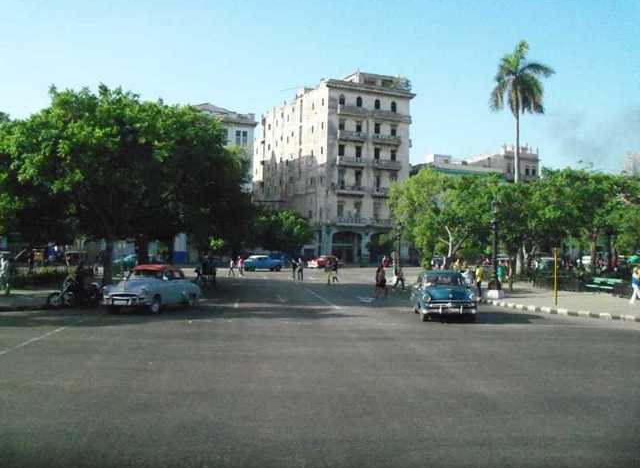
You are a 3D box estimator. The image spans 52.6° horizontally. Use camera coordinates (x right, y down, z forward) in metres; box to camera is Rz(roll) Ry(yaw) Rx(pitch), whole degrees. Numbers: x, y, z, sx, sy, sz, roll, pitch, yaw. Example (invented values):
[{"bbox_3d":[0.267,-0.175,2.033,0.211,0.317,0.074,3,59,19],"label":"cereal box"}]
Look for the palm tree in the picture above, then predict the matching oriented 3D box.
[{"bbox_3d":[19.408,-7.010,62.246,6.200,22.000,6.200,1,-1,0],"label":"palm tree"}]

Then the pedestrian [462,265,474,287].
[{"bbox_3d":[7.050,2.242,30.653,0.450,1.580,0.500,0,-1,0],"label":"pedestrian"}]

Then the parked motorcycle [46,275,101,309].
[{"bbox_3d":[-9.569,2.203,25.213,2.100,1.180,0.800,1,-1,-14],"label":"parked motorcycle"}]

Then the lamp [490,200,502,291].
[{"bbox_3d":[8.648,0.690,31.654,0.580,4.550,0.580,1,-1,0],"label":"lamp"}]

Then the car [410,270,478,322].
[{"bbox_3d":[4.150,2.005,22.156,1.830,1.620,4.900,0,-1,5],"label":"car"}]

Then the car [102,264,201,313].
[{"bbox_3d":[-6.280,2.059,24.856,1.870,1.650,5.000,0,-1,12],"label":"car"}]

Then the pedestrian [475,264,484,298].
[{"bbox_3d":[7.420,2.189,29.954,0.420,1.650,0.500,0,-1,-6],"label":"pedestrian"}]

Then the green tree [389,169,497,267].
[{"bbox_3d":[10.687,-1.052,56.106,9.200,9.500,9.000,1,-1,0],"label":"green tree"}]

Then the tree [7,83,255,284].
[{"bbox_3d":[-12.500,-3.028,42.091,15.000,12.700,14.000,0,-1,0],"label":"tree"}]

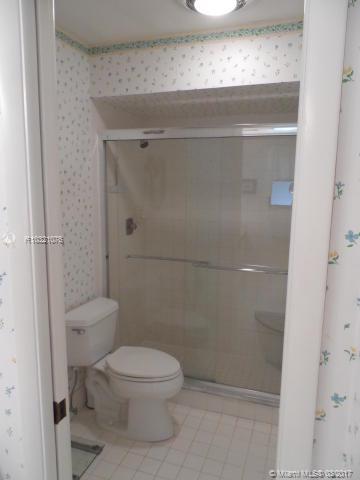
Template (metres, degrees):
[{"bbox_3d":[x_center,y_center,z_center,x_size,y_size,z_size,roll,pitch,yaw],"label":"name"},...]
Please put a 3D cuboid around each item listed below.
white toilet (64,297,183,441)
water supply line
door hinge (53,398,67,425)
[{"bbox_3d":[-0.315,0.837,2.192,0.745,0.720,0.480,4,9,18],"label":"white toilet"},{"bbox_3d":[-0.675,0.954,2.110,0.060,0.300,0.060,4,9,18],"label":"water supply line"},{"bbox_3d":[-0.368,0.526,1.020,0.020,0.065,0.045,4,9,18],"label":"door hinge"}]

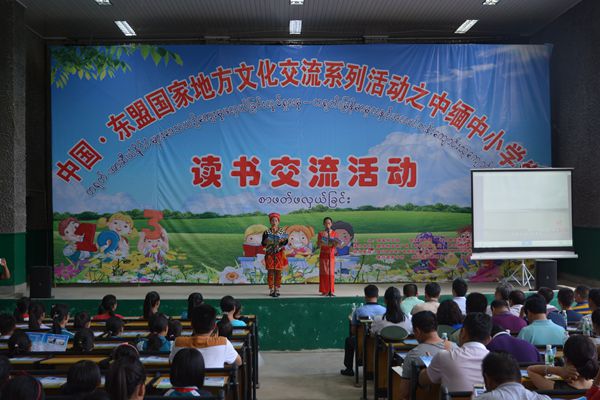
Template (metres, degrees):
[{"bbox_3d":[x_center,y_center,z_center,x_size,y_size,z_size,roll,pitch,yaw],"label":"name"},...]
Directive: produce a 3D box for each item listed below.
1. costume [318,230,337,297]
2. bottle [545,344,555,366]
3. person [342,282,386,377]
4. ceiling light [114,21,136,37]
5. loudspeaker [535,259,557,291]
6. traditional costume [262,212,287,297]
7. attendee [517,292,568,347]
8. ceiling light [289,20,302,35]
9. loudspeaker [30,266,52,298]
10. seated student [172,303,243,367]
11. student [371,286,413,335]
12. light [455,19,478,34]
[{"bbox_3d":[0.540,1.240,12.900,0.400,1.350,0.320,0,-1,0],"label":"costume"},{"bbox_3d":[1.710,1.099,4.450,0.065,0.215,0.065,0,-1,-2],"label":"bottle"},{"bbox_3d":[0.870,1.810,8.950,0.560,1.310,0.750,0,-1,-3],"label":"person"},{"bbox_3d":[-3.945,-3.910,14.750,0.280,0.090,1.200,0,-1,-2],"label":"ceiling light"},{"bbox_3d":[5.060,1.500,13.300,0.390,0.610,0.370,-1,-1,12],"label":"loudspeaker"},{"bbox_3d":[-0.516,1.113,13.150,0.560,1.700,0.420,0,-1,-2],"label":"traditional costume"},{"bbox_3d":[2.280,1.530,6.200,0.520,1.300,0.780,0,-1,-3],"label":"attendee"},{"bbox_3d":[-0.103,-4.250,15.900,0.300,0.080,1.200,0,-1,-2],"label":"ceiling light"},{"bbox_3d":[-5.150,1.640,12.920,0.390,0.610,0.370,0,-1,-15],"label":"loudspeaker"},{"bbox_3d":[-0.658,1.334,4.700,0.520,1.200,0.750,0,-1,-2],"label":"seated student"},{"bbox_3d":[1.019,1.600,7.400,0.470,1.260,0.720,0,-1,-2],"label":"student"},{"bbox_3d":[4.066,-4.265,15.900,0.300,0.080,1.200,0,-1,-2],"label":"light"}]

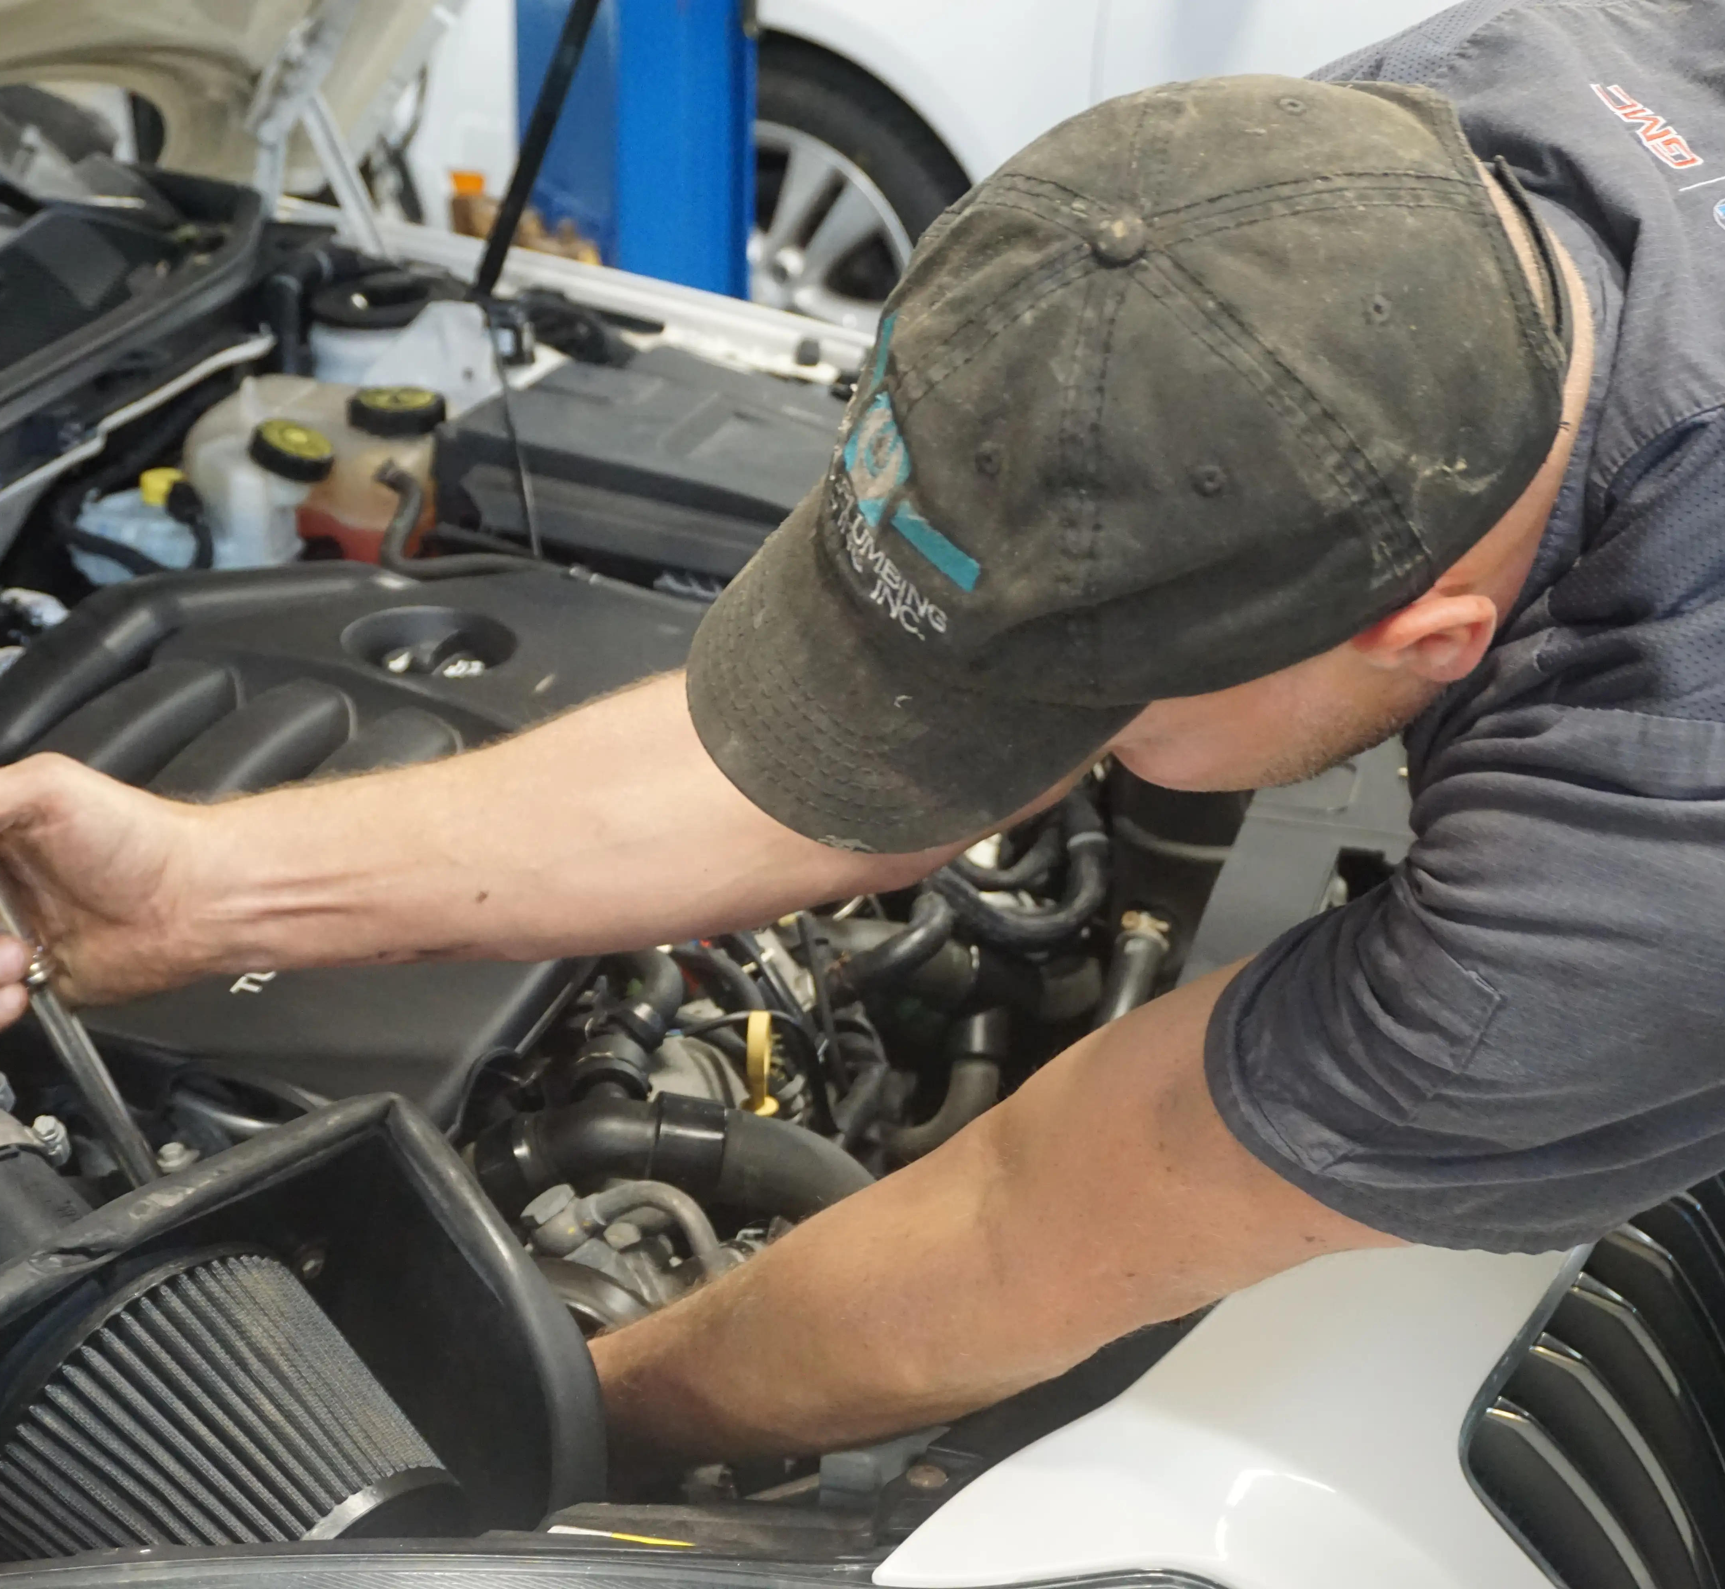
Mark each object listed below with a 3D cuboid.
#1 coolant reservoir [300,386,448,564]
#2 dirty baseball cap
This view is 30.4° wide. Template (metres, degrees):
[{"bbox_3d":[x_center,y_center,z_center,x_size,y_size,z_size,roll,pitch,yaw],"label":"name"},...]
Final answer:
[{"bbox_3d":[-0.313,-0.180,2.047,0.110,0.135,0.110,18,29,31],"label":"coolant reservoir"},{"bbox_3d":[0.055,-0.100,0.888,0.272,0.163,0.172,-23,65,11],"label":"dirty baseball cap"}]

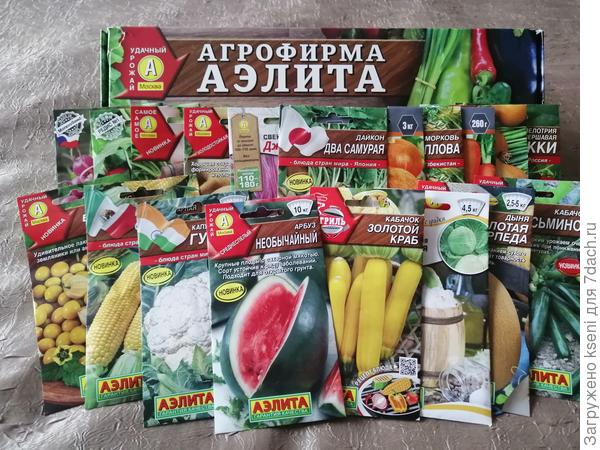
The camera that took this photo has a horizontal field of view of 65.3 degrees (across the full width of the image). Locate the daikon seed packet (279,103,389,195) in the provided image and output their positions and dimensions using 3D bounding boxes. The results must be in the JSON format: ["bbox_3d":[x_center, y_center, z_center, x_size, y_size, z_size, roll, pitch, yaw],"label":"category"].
[{"bbox_3d":[0.025,-0.015,0.353,0.083,0.004,0.156,1,82,1],"label":"daikon seed packet"}]

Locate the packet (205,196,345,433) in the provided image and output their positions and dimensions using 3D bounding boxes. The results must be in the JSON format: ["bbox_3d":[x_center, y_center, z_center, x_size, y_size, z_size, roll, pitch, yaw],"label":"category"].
[{"bbox_3d":[-0.020,0.054,0.324,0.083,0.004,0.156,-4,69,-6],"label":"packet"}]

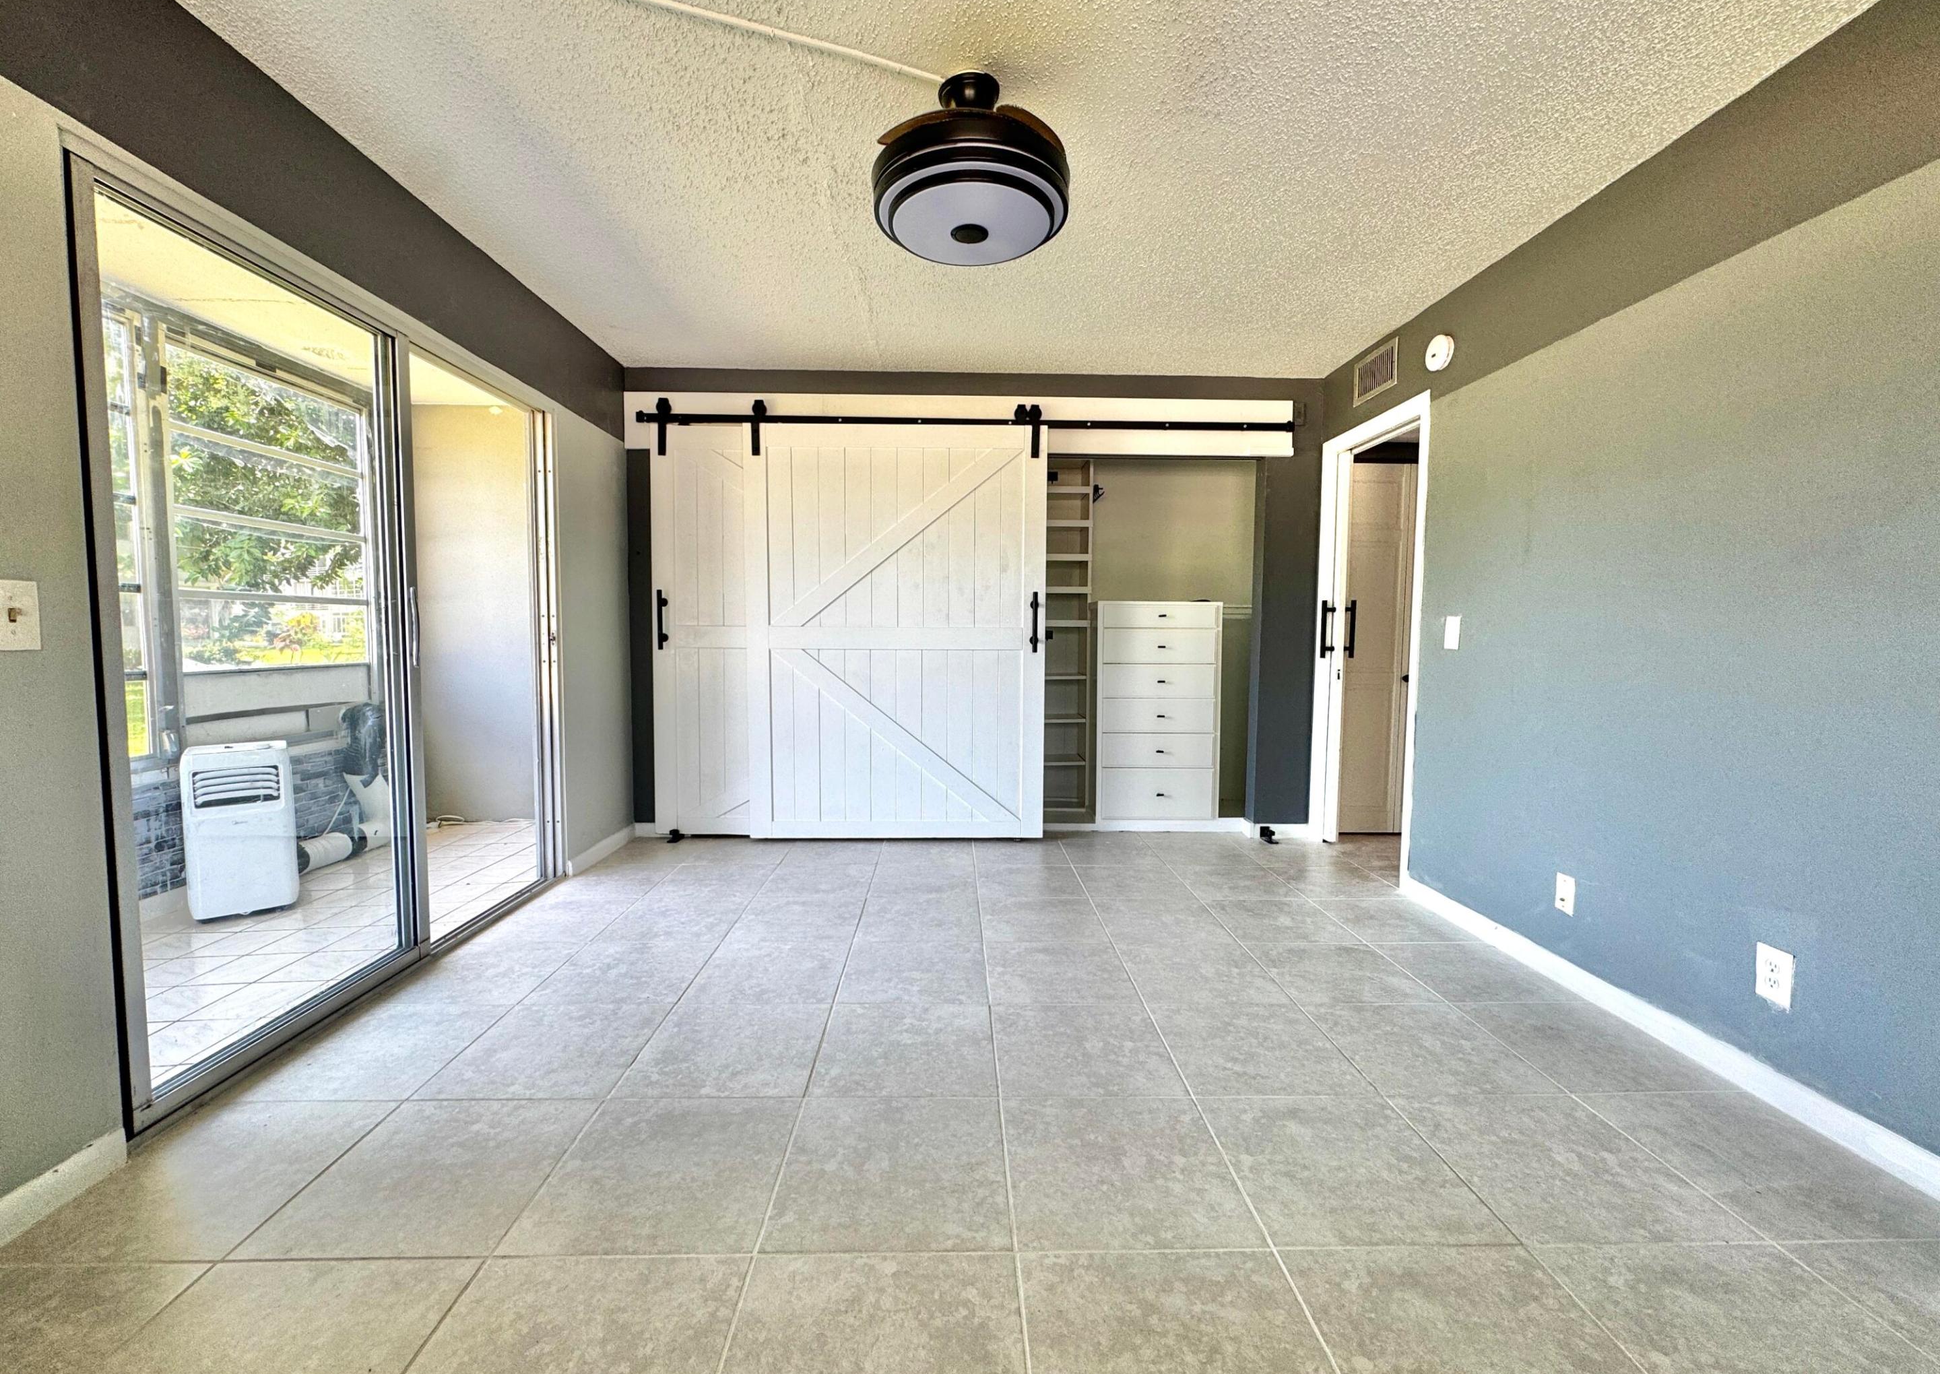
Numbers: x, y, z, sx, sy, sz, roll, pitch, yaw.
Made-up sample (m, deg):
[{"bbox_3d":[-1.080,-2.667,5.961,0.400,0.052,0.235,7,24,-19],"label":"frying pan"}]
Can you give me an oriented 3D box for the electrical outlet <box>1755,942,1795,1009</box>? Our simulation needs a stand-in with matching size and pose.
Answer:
[{"bbox_3d":[1.879,0.676,1.833,0.010,0.122,0.077,0,4,-1],"label":"electrical outlet"}]

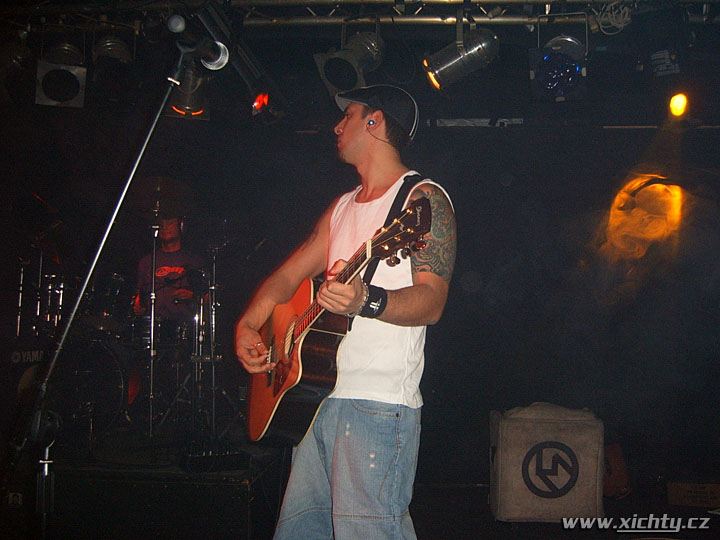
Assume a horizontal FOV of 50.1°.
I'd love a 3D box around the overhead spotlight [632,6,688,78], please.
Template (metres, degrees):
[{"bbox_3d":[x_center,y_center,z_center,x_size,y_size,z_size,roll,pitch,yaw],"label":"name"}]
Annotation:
[{"bbox_3d":[1.583,-1.253,4.122,0.250,0.420,0.250,-2,-48,14],"label":"overhead spotlight"}]

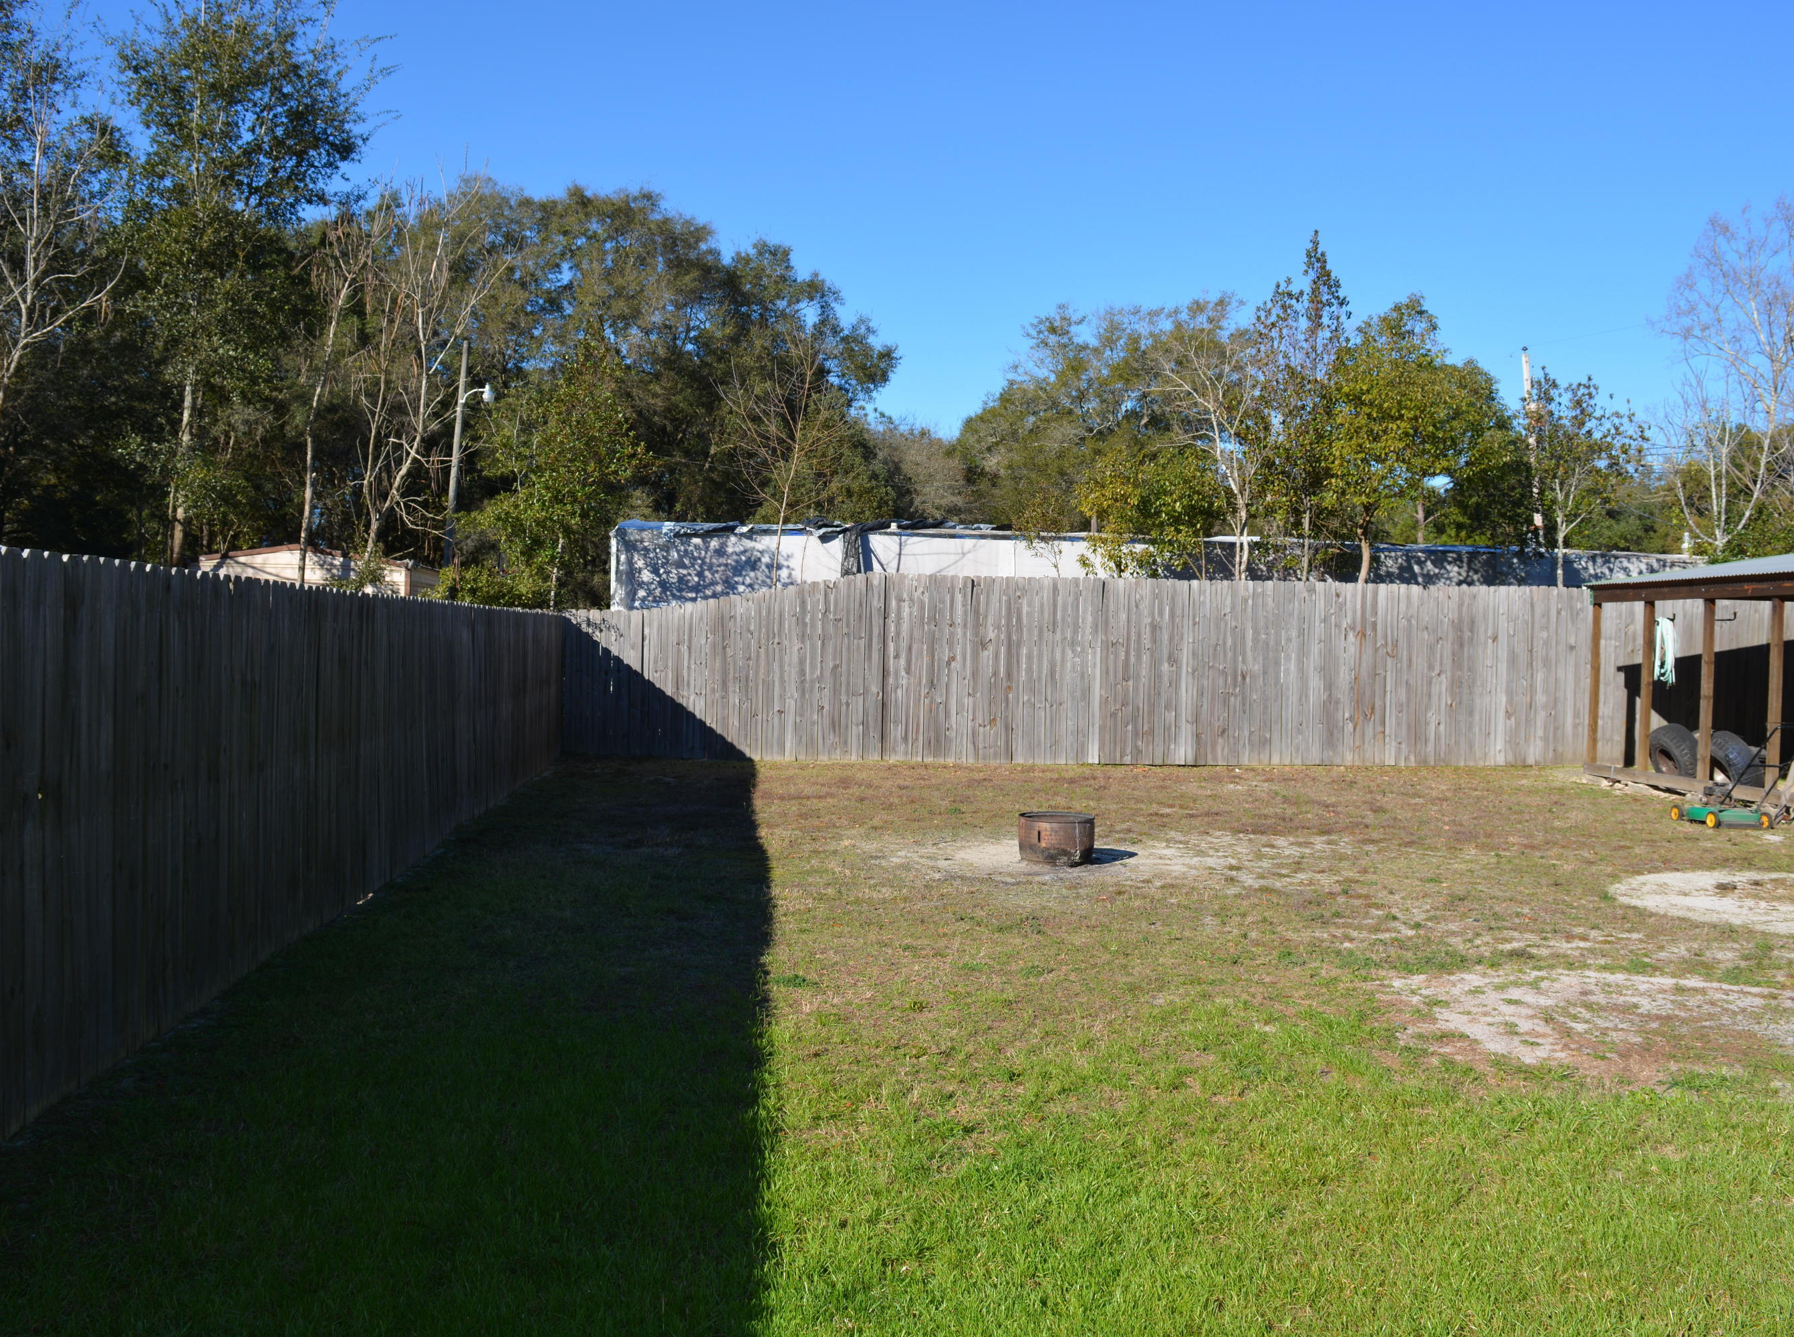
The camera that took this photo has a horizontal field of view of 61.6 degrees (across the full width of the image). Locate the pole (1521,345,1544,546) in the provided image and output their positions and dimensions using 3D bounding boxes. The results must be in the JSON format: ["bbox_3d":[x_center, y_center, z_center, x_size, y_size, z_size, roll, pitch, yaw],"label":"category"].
[{"bbox_3d":[17.714,-3.903,41.395,0.280,9.840,0.280,-5,1,0],"label":"pole"}]

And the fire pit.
[{"bbox_3d":[1.159,1.225,10.850,0.545,0.320,0.545,1,1,0],"label":"fire pit"}]

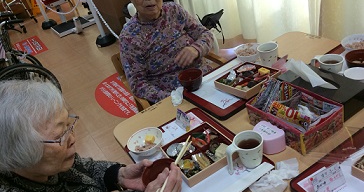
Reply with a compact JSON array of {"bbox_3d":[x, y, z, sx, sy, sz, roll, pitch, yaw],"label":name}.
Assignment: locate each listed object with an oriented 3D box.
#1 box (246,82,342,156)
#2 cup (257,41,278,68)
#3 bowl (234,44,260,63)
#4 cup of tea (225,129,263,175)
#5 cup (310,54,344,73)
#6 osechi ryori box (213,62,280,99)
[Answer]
[{"bbox_3d":[0.354,0.062,1.100,0.175,0.081,0.233,-28,32,-21],"label":"box"},{"bbox_3d":[0.377,-0.180,1.483,0.085,0.075,0.113,10,38,36],"label":"cup"},{"bbox_3d":[0.301,-0.184,1.551,0.125,0.048,0.125,-11,30,7],"label":"bowl"},{"bbox_3d":[0.180,0.164,0.995,0.122,0.075,0.085,-25,31,-17],"label":"cup of tea"},{"bbox_3d":[0.538,-0.109,1.291,0.123,0.075,0.085,18,43,44],"label":"cup"},{"bbox_3d":[0.262,-0.069,1.394,0.186,0.030,0.184,-31,34,-26],"label":"osechi ryori box"}]

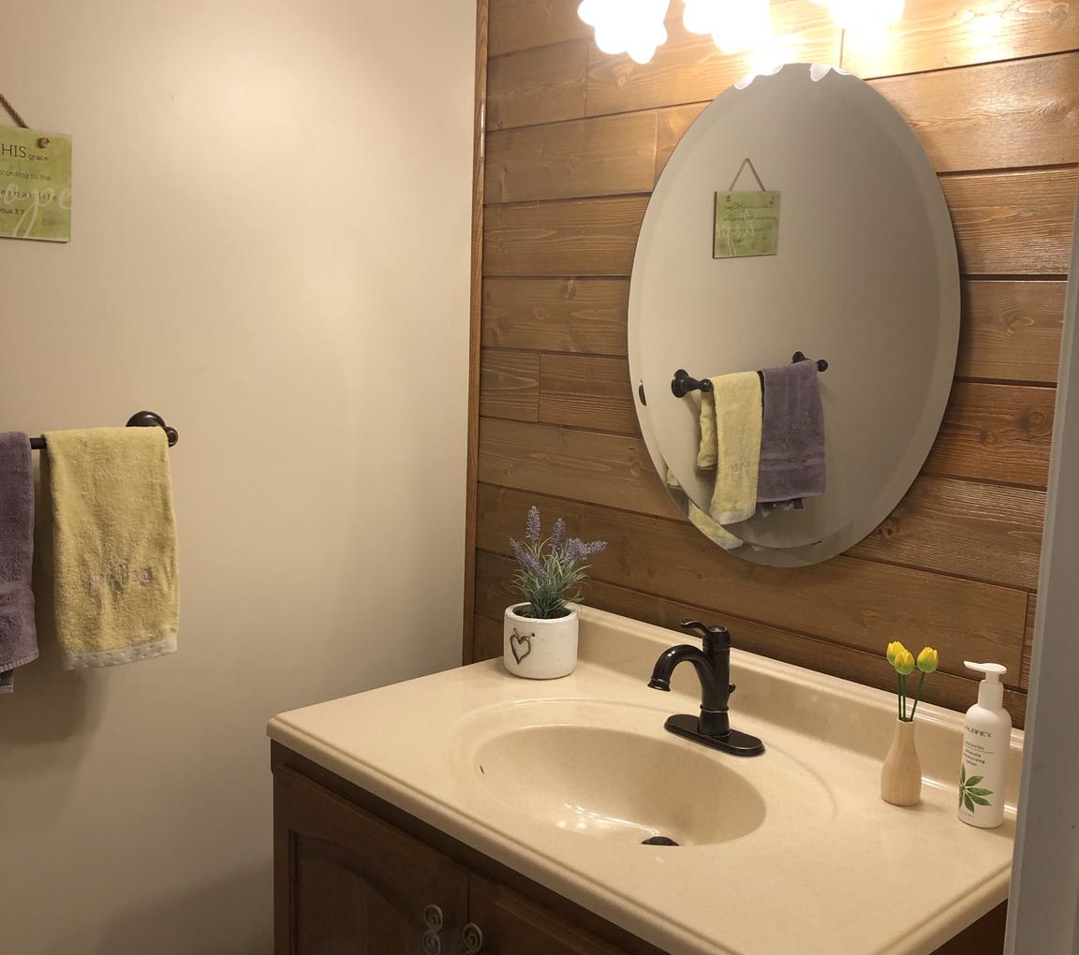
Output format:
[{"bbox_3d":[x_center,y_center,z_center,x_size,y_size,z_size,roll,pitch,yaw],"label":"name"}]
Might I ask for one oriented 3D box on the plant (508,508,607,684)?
[{"bbox_3d":[0.017,0.187,1.945,0.145,0.274,0.150,2,8,0],"label":"plant"}]

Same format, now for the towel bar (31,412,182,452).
[{"bbox_3d":[-0.724,-0.047,1.559,0.520,0.063,0.092,-6,11,-43],"label":"towel bar"}]

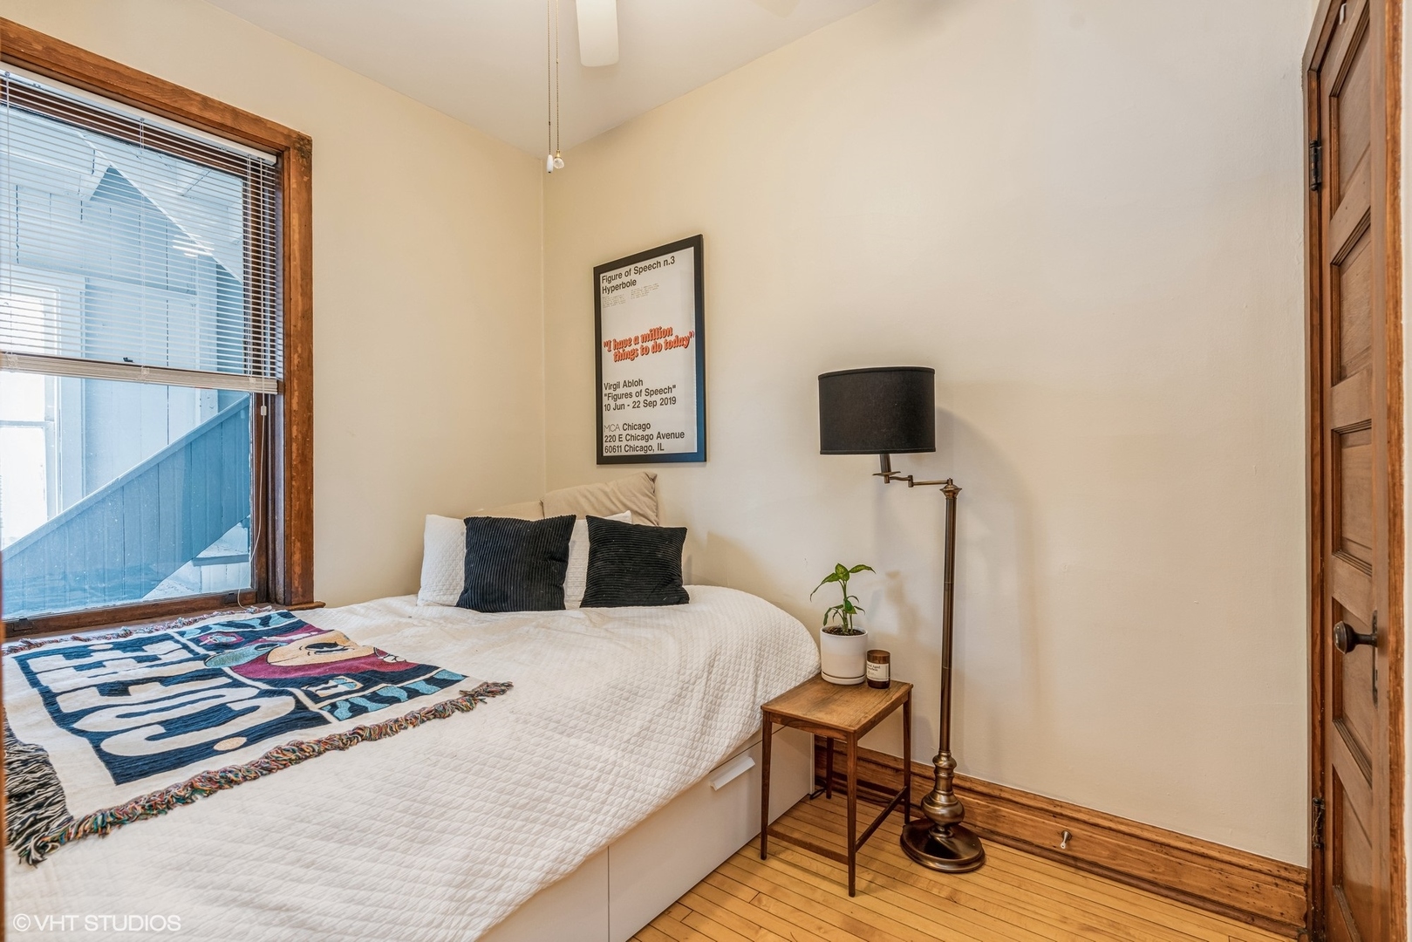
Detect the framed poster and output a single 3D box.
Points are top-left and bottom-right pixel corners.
[{"bbox_3d":[-0.271,-0.528,2.938,0.690,0.988,0.025,0,0,38],"label":"framed poster"}]

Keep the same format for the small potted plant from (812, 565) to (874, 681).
[{"bbox_3d":[0.479,0.526,2.205,0.215,0.403,0.200,0,0,12],"label":"small potted plant"}]

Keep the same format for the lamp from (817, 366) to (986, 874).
[{"bbox_3d":[0.615,0.442,1.974,0.498,1.488,0.353,0,0,1],"label":"lamp"}]

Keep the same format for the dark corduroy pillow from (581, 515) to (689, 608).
[{"bbox_3d":[-0.294,0.378,2.590,0.430,0.400,0.140,0,-30,-12],"label":"dark corduroy pillow"}]

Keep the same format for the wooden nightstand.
[{"bbox_3d":[0.435,0.957,2.012,0.299,0.455,0.468,0,0,38],"label":"wooden nightstand"}]

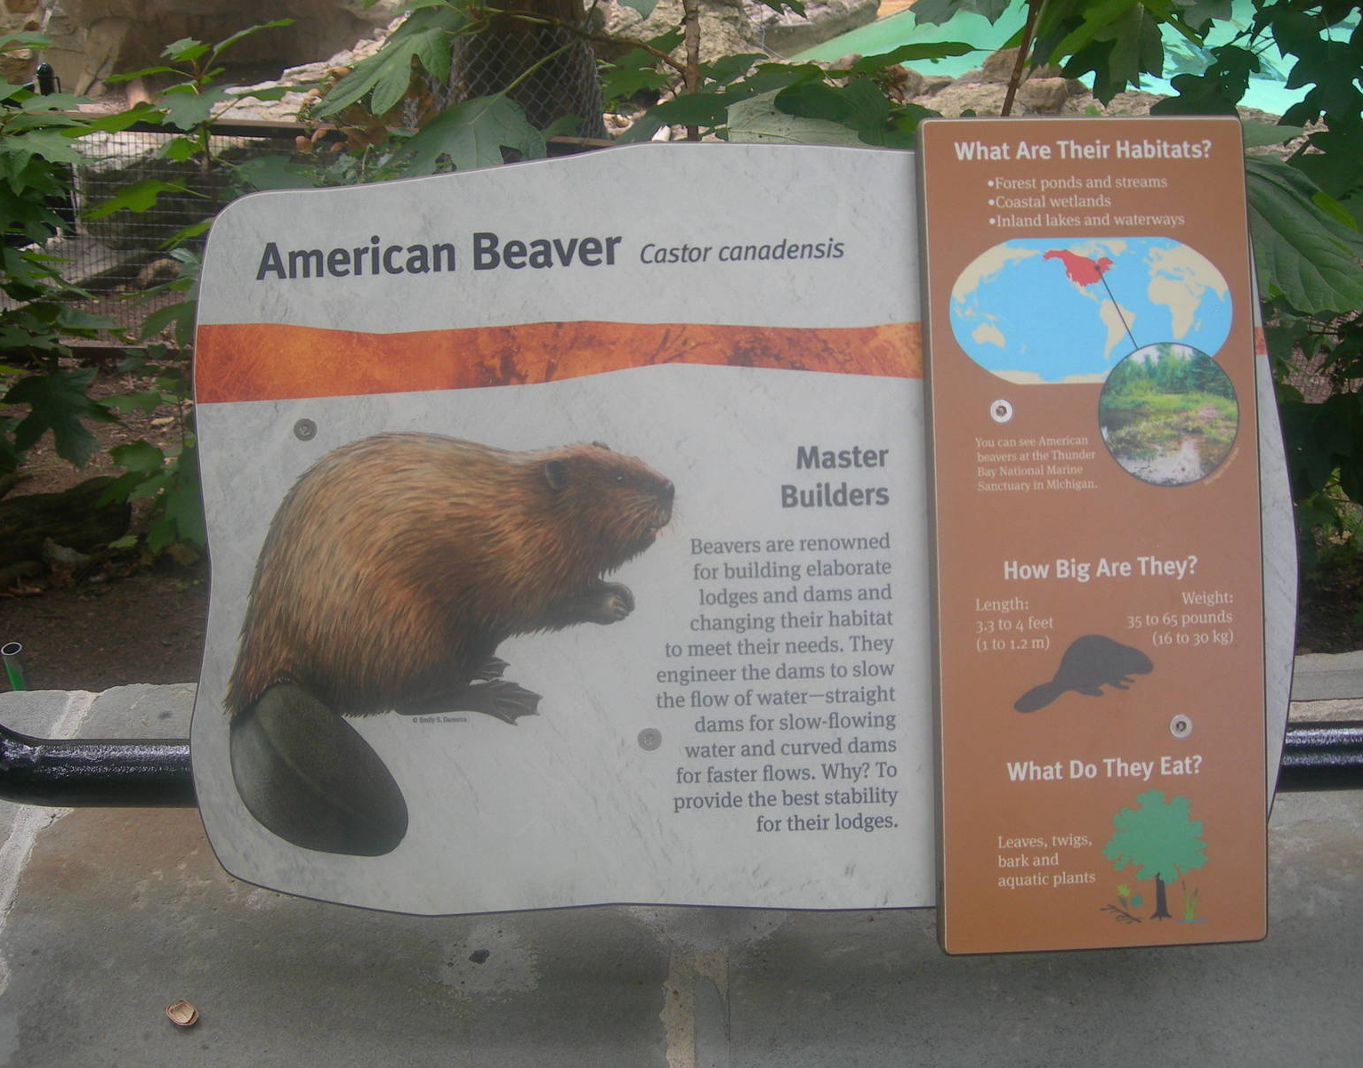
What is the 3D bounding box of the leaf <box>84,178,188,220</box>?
[{"bbox_3d":[-0.681,-0.418,1.950,0.131,0.044,0.070,0,21,0],"label":"leaf"}]

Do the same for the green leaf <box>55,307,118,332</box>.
[{"bbox_3d":[-0.743,-0.267,1.950,0.079,0.020,0.070,0,21,0],"label":"green leaf"}]

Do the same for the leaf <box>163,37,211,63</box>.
[{"bbox_3d":[-0.633,-0.619,2.000,0.061,0.030,0.060,0,21,0],"label":"leaf"}]

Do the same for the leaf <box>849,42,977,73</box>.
[{"bbox_3d":[0.244,-0.503,1.650,0.134,0.030,0.080,0,21,0],"label":"leaf"}]

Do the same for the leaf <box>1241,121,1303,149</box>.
[{"bbox_3d":[0.641,-0.447,1.750,0.111,0.029,0.080,0,21,0],"label":"leaf"}]

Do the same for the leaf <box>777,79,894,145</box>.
[{"bbox_3d":[0.153,-0.417,1.550,0.117,0.062,0.080,0,21,0],"label":"leaf"}]

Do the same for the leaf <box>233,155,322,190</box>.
[{"bbox_3d":[-0.517,-0.452,2.000,0.114,0.059,0.070,0,21,0],"label":"leaf"}]

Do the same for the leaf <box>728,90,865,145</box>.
[{"bbox_3d":[0.120,-0.397,1.550,0.148,0.084,0.070,0,21,0],"label":"leaf"}]

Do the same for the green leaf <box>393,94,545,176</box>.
[{"bbox_3d":[-0.217,-0.397,1.600,0.156,0.100,0.090,0,21,0],"label":"green leaf"}]

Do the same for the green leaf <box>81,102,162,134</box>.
[{"bbox_3d":[-0.699,-0.518,1.950,0.100,0.034,0.070,0,21,0],"label":"green leaf"}]

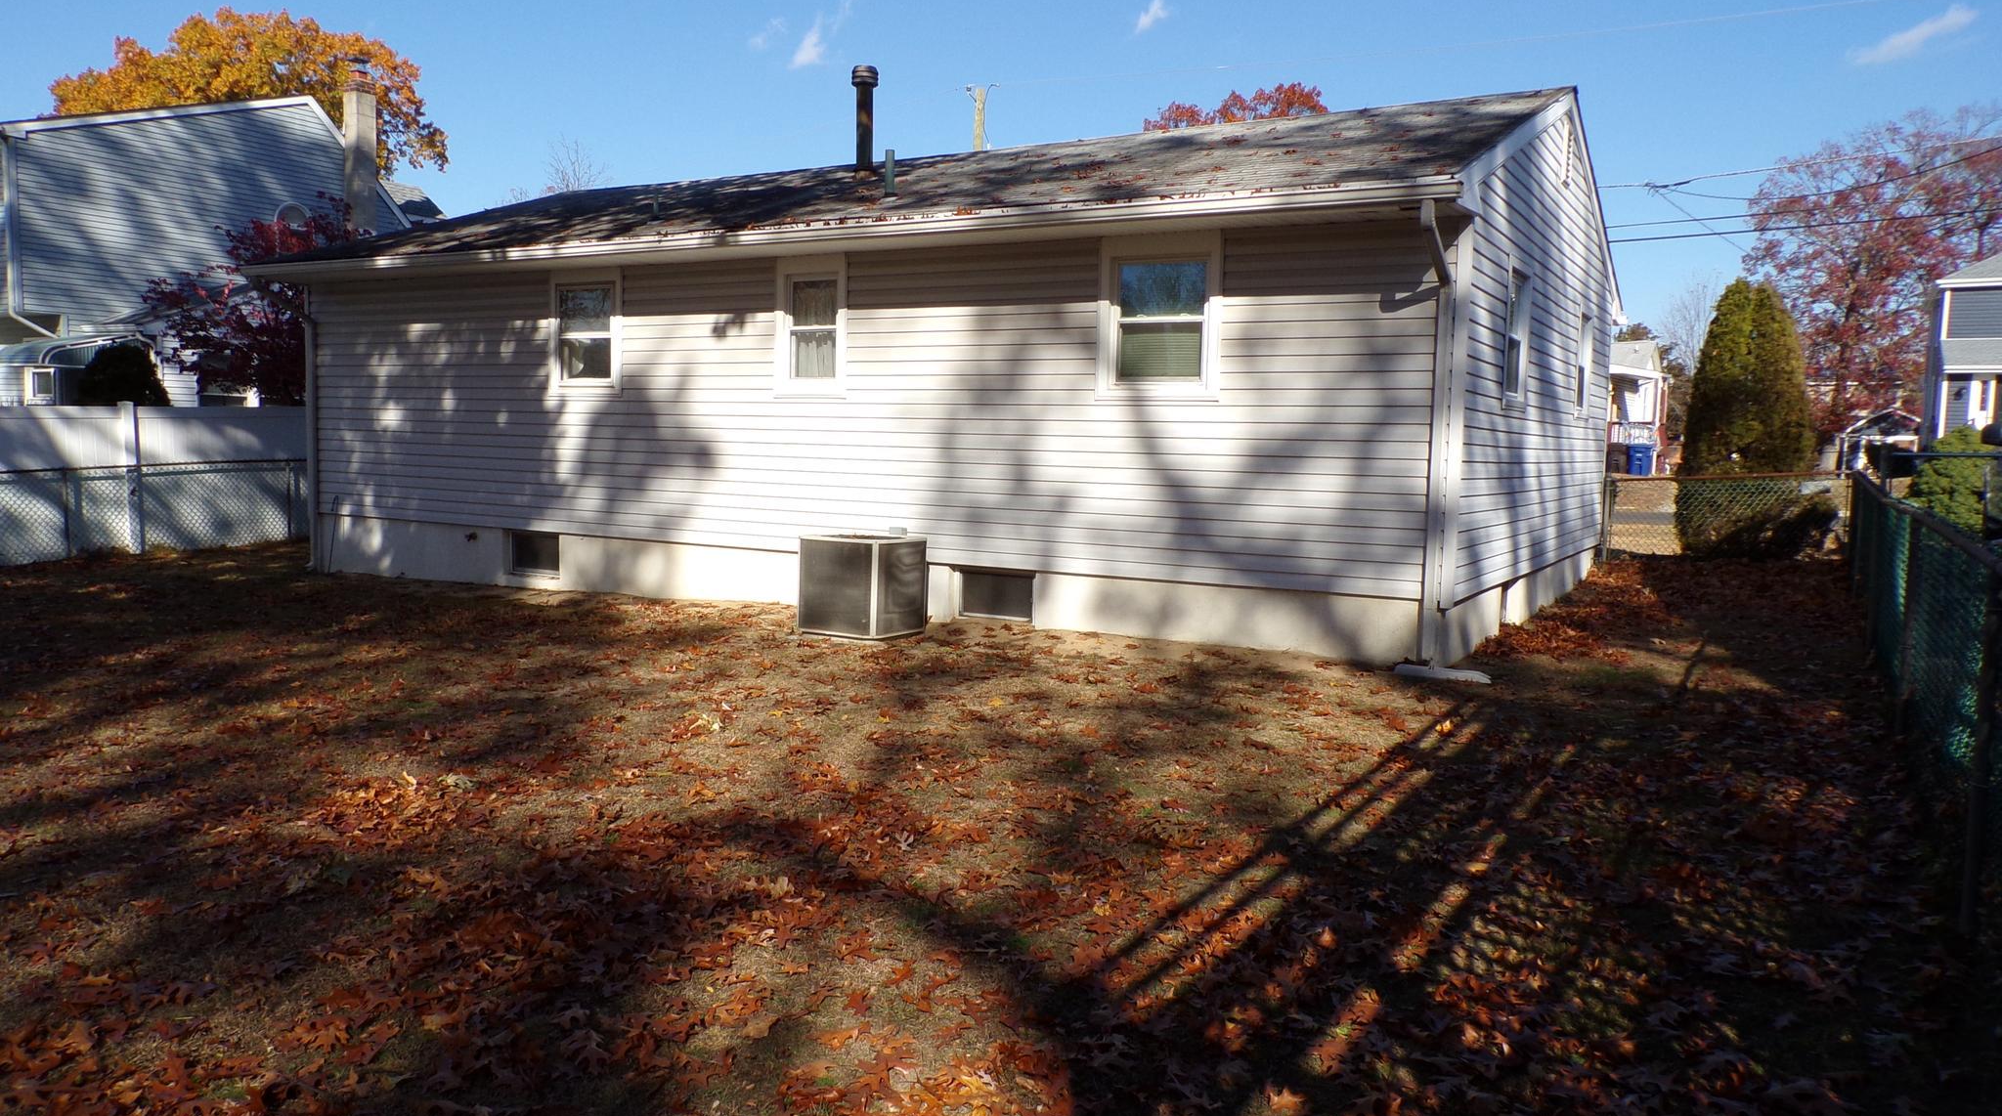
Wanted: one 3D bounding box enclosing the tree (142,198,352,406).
[{"bbox_3d":[-10.512,-2.921,20.722,4.300,5.000,4.300,4,5,30],"label":"tree"}]

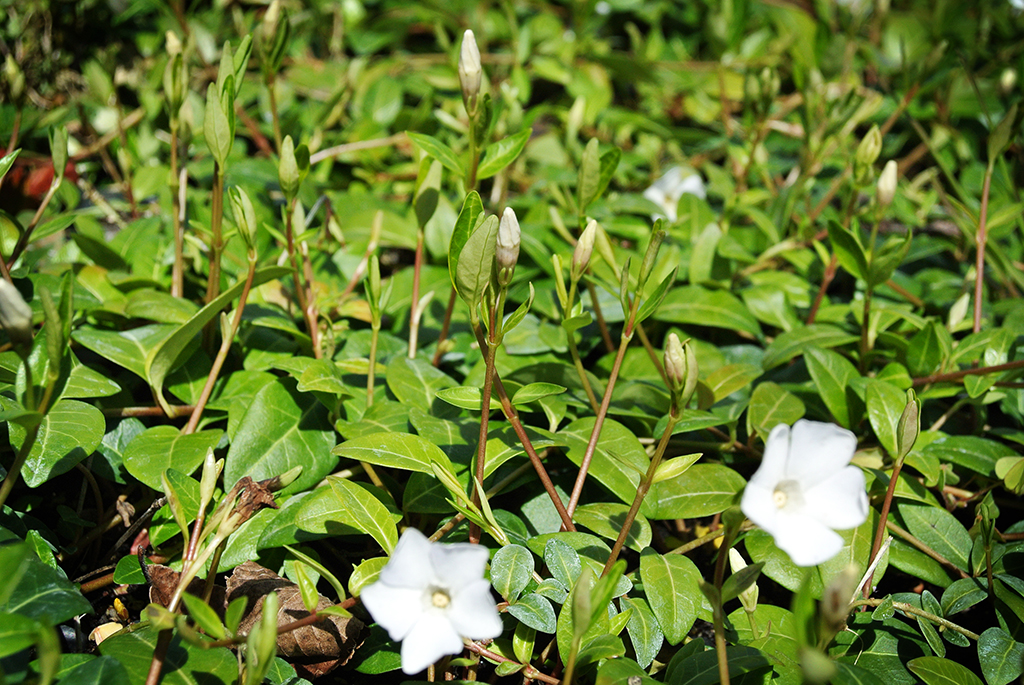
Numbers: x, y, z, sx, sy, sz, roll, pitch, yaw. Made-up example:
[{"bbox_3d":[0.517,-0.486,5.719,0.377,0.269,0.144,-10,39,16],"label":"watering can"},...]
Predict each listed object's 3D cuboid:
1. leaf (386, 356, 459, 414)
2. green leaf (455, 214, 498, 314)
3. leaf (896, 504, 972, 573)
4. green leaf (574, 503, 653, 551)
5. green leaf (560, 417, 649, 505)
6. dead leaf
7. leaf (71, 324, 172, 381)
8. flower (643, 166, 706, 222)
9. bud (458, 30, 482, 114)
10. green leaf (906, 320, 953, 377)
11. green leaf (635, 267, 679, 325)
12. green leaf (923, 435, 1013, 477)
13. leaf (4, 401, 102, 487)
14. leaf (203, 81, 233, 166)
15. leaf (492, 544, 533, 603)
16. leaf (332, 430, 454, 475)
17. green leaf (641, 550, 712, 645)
[{"bbox_3d":[-0.026,0.012,0.595,0.018,0.004,0.024,-18,42,-12],"label":"leaf"},{"bbox_3d":[-0.008,-0.019,0.495,0.009,0.024,0.004,14,6,7],"label":"green leaf"},{"bbox_3d":[0.097,0.045,0.485,0.014,0.004,0.027,-25,47,-26],"label":"leaf"},{"bbox_3d":[0.025,0.046,0.525,0.022,0.004,0.013,24,40,21],"label":"green leaf"},{"bbox_3d":[0.024,0.031,0.553,0.018,0.005,0.030,-30,53,-35],"label":"green leaf"},{"bbox_3d":[-0.047,0.060,0.460,0.030,0.017,0.024,0,15,0],"label":"dead leaf"},{"bbox_3d":[-0.109,0.003,0.590,0.037,0.006,0.017,23,41,40],"label":"leaf"},{"bbox_3d":[0.065,-0.059,0.840,0.027,0.026,0.012,-4,-22,-14],"label":"flower"},{"bbox_3d":[-0.011,-0.071,0.555,0.006,0.022,0.006,-1,17,0],"label":"bud"},{"bbox_3d":[0.130,0.002,0.660,0.013,0.019,0.004,14,-12,3],"label":"green leaf"},{"bbox_3d":[0.033,-0.011,0.491,0.004,0.017,0.005,36,7,-14],"label":"green leaf"},{"bbox_3d":[0.118,0.029,0.545,0.025,0.004,0.011,10,42,7],"label":"green leaf"},{"bbox_3d":[-0.116,0.025,0.535,0.024,0.006,0.026,9,54,-3],"label":"leaf"},{"bbox_3d":[-0.090,-0.067,0.645,0.009,0.026,0.005,1,14,12],"label":"leaf"},{"bbox_3d":[0.000,0.051,0.470,0.010,0.003,0.014,5,59,4],"label":"leaf"},{"bbox_3d":[-0.031,0.028,0.545,0.032,0.005,0.015,11,35,6],"label":"leaf"},{"bbox_3d":[0.037,0.058,0.480,0.016,0.005,0.026,-2,49,-6],"label":"green leaf"}]

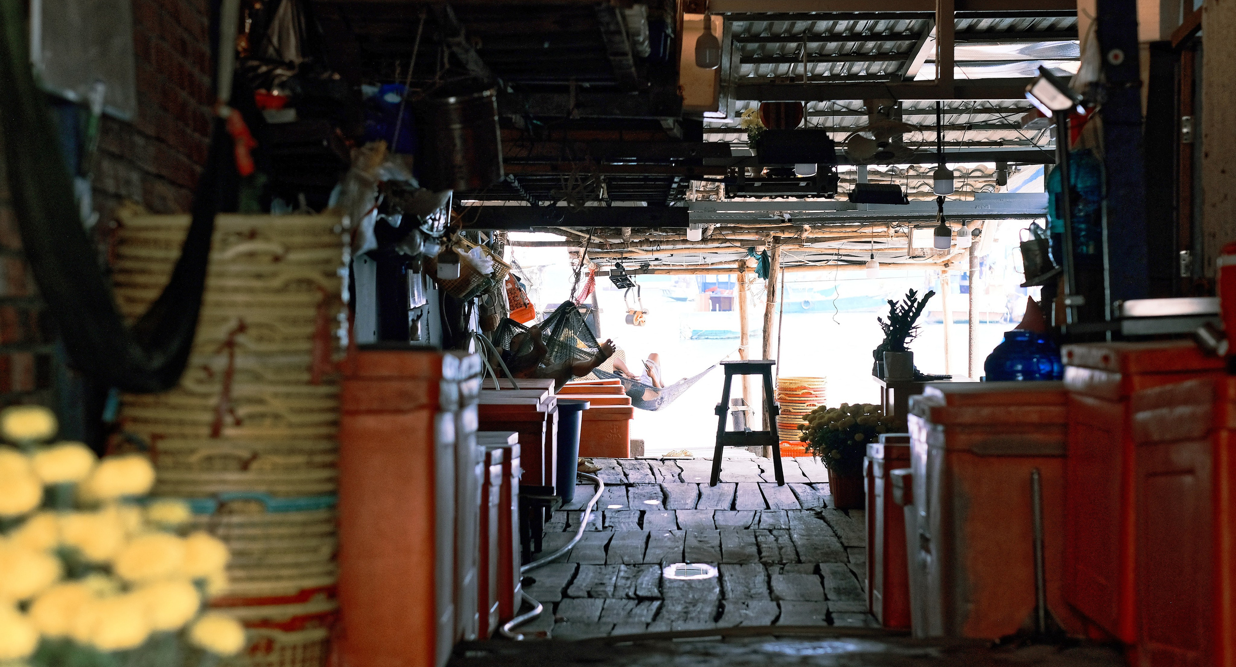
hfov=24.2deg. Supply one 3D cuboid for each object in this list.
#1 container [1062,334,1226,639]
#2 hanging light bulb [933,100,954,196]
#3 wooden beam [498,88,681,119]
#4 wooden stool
[{"bbox_3d":[1.950,0.520,9.220,0.850,0.950,1.150,0,1,0],"label":"container"},{"bbox_3d":[1.726,-0.983,15.300,0.105,0.500,0.105,0,1,0],"label":"hanging light bulb"},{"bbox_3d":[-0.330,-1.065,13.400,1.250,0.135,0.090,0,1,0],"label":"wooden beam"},{"bbox_3d":[0.744,0.515,16.650,0.430,0.720,0.390,0,1,0],"label":"wooden stool"}]

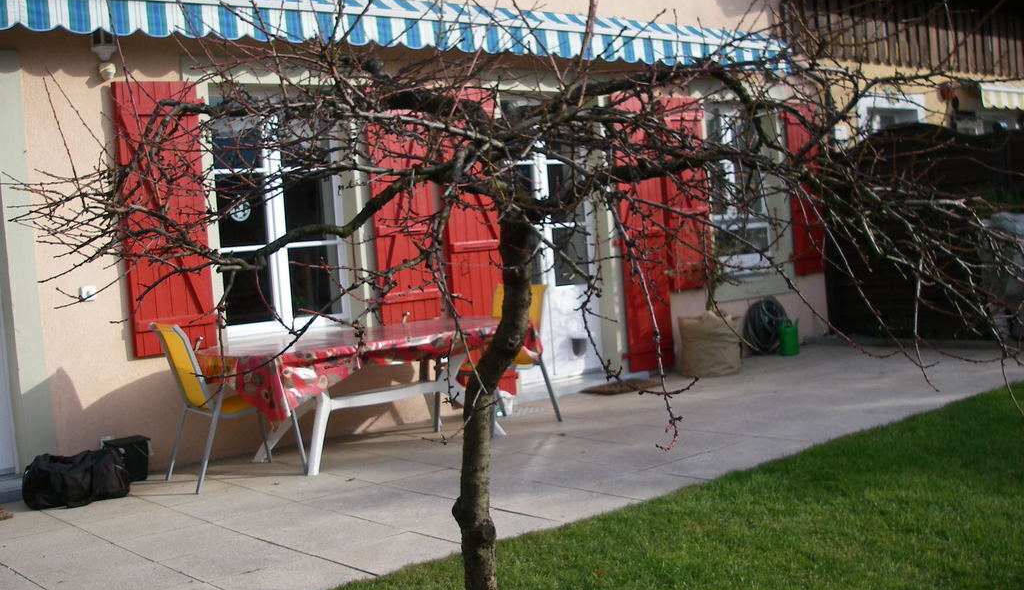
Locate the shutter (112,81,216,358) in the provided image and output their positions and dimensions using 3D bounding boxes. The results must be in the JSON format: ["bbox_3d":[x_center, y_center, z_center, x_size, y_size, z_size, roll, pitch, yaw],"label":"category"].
[{"bbox_3d":[-2.130,-0.470,6.896,0.546,1.680,0.042,-7,3,-40],"label":"shutter"}]

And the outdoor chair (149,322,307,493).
[{"bbox_3d":[-1.614,0.581,6.406,0.684,0.936,0.564,-6,3,-33],"label":"outdoor chair"}]

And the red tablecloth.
[{"bbox_3d":[-0.782,0.424,6.840,2.040,0.360,1.044,-7,3,-37],"label":"red tablecloth"}]

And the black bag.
[{"bbox_3d":[-2.379,0.990,6.129,0.522,0.252,0.252,-6,3,-36],"label":"black bag"}]

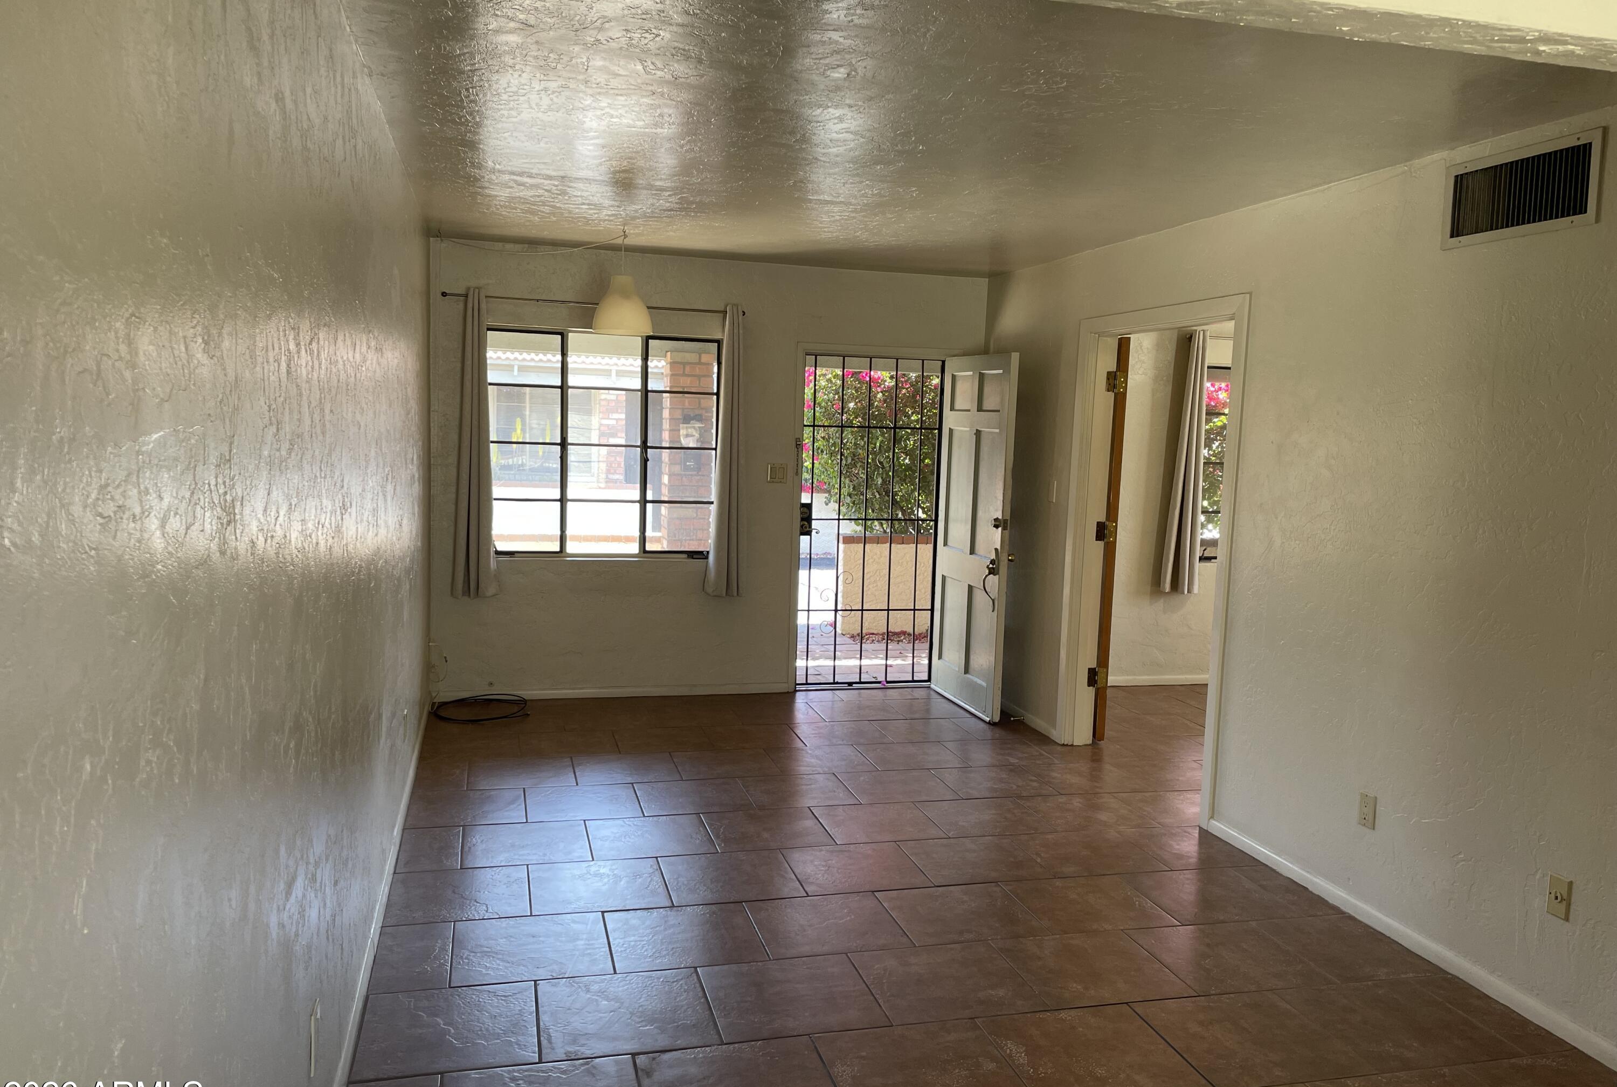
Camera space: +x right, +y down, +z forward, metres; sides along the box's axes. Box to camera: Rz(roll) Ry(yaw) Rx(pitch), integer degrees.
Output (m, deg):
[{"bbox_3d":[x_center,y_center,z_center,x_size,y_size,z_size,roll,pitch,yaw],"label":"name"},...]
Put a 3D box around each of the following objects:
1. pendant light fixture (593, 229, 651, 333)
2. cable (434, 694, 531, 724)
[{"bbox_3d":[-0.886,-1.253,5.816,0.287,0.507,0.287,0,6,-15],"label":"pendant light fixture"},{"bbox_3d":[-1.743,0.881,6.463,0.496,0.040,0.520,0,6,-15],"label":"cable"}]

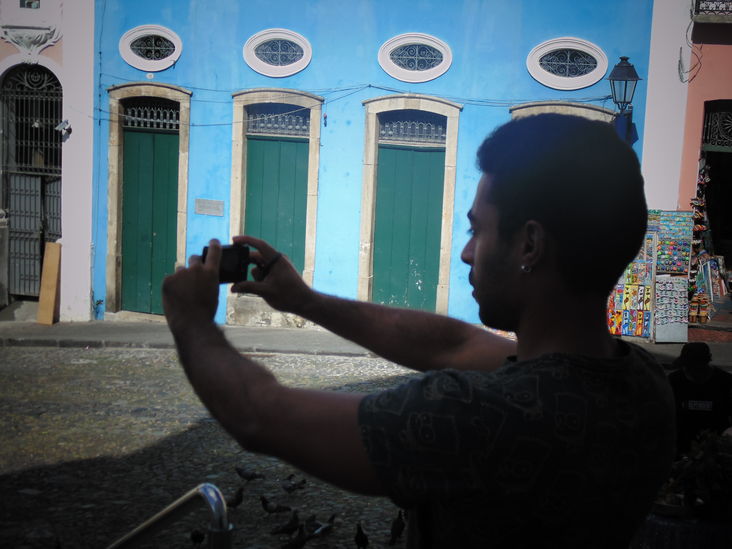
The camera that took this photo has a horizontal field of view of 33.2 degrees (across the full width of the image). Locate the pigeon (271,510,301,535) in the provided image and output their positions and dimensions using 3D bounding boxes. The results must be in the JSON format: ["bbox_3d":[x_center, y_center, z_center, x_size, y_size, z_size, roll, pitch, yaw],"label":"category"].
[{"bbox_3d":[-0.711,2.226,10.896,0.270,0.230,0.120,-1,9,-21],"label":"pigeon"}]

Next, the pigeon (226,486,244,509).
[{"bbox_3d":[-1.279,2.153,11.739,0.270,0.220,0.120,-1,9,-26],"label":"pigeon"}]

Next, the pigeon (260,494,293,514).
[{"bbox_3d":[-0.816,2.093,11.163,0.285,0.200,0.110,1,9,-9],"label":"pigeon"}]

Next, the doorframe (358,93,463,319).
[{"bbox_3d":[0.700,-1.147,20.373,1.739,3.651,0.280,6,9,20],"label":"doorframe"}]

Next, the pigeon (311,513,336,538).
[{"bbox_3d":[-0.383,2.230,10.809,0.280,0.220,0.120,-2,10,-29],"label":"pigeon"}]

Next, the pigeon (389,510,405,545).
[{"bbox_3d":[0.275,2.205,10.655,0.110,0.230,0.260,6,9,21],"label":"pigeon"}]

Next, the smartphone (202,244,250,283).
[{"bbox_3d":[-0.212,-0.015,1.860,0.012,0.056,0.106,9,11,36],"label":"smartphone"}]

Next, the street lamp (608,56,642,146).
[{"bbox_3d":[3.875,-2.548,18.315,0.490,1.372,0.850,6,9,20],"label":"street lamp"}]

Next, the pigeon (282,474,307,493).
[{"bbox_3d":[-0.689,2.007,11.803,0.270,0.190,0.110,-1,9,-24],"label":"pigeon"}]

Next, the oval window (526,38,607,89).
[{"bbox_3d":[3.219,-3.370,19.642,1.326,0.842,0.150,6,9,21],"label":"oval window"}]

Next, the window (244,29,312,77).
[{"bbox_3d":[-1.484,-3.763,20.848,1.285,0.818,0.160,6,9,20],"label":"window"}]

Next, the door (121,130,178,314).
[{"bbox_3d":[-3.924,-0.943,22.335,1.178,3.342,0.080,6,9,20],"label":"door"}]

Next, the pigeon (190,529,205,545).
[{"bbox_3d":[-1.471,2.287,10.725,0.130,0.200,0.270,2,9,-7],"label":"pigeon"}]

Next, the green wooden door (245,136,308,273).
[{"bbox_3d":[-1.646,-0.995,22.075,1.254,2.861,0.080,6,9,21],"label":"green wooden door"}]

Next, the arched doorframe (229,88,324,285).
[{"bbox_3d":[-1.642,-1.407,21.922,1.794,3.795,0.280,6,9,21],"label":"arched doorframe"}]

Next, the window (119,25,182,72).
[{"bbox_3d":[-3.793,-3.996,21.712,1.281,0.812,0.160,6,9,20],"label":"window"}]

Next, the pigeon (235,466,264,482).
[{"bbox_3d":[-1.187,2.066,12.634,0.290,0.180,0.120,1,9,-10],"label":"pigeon"}]

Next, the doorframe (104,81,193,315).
[{"bbox_3d":[-4.096,-1.349,22.909,1.815,4.414,0.280,6,9,21],"label":"doorframe"}]

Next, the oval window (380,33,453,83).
[{"bbox_3d":[0.825,-3.625,20.564,1.318,0.842,0.150,6,9,21],"label":"oval window"}]

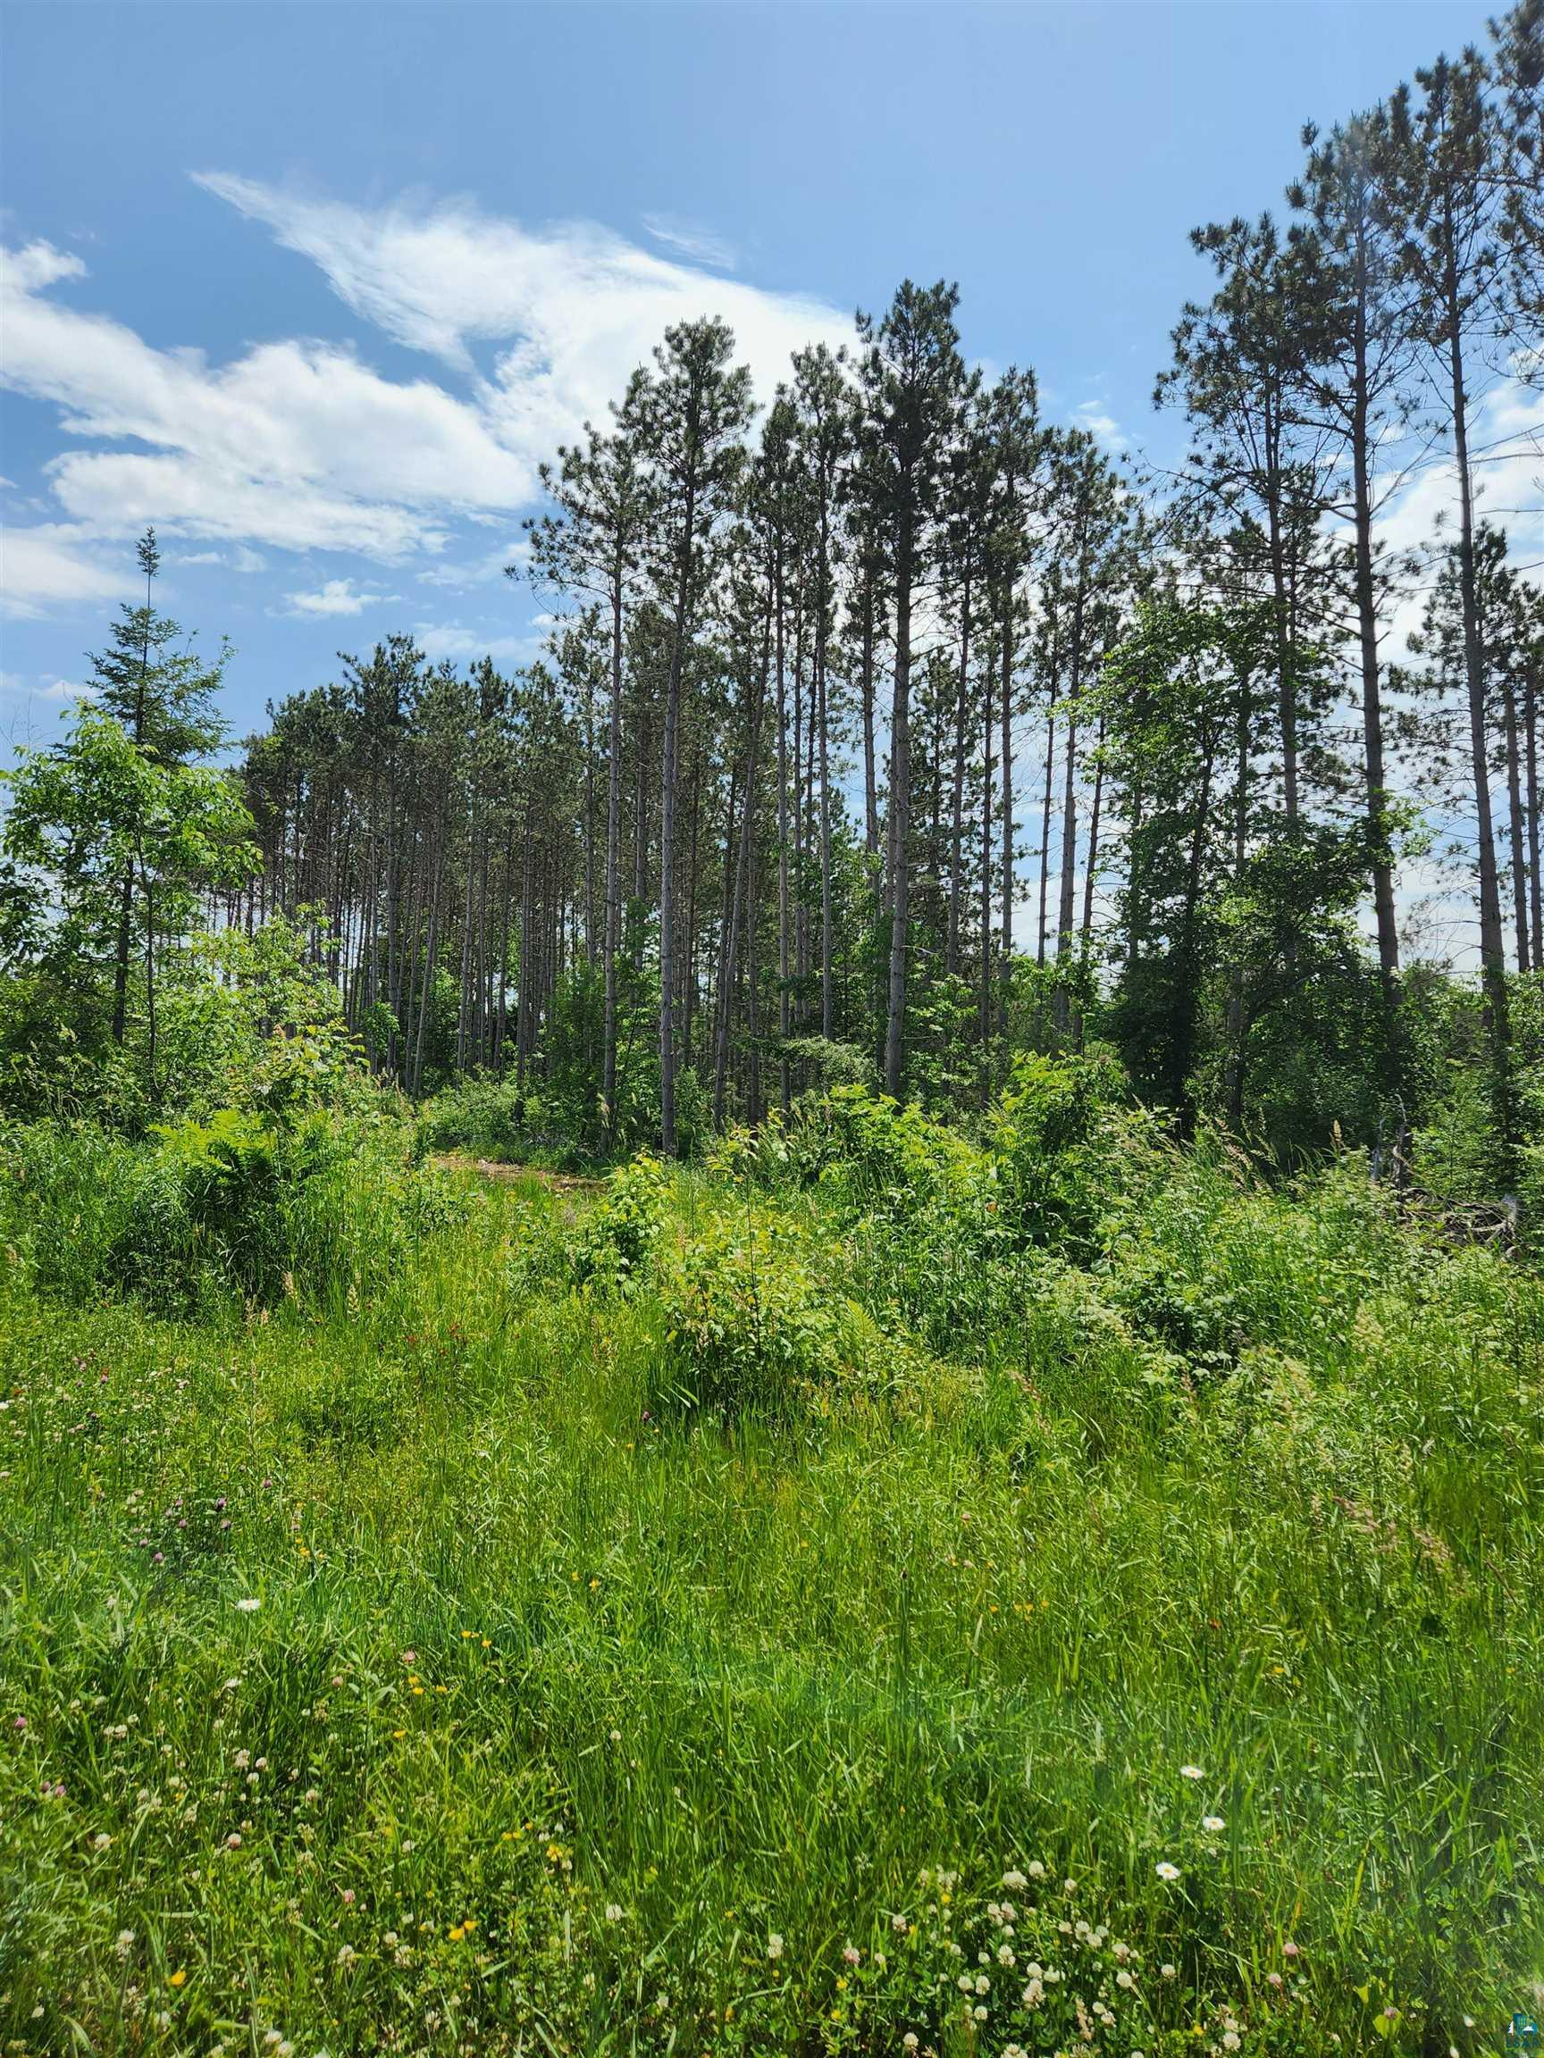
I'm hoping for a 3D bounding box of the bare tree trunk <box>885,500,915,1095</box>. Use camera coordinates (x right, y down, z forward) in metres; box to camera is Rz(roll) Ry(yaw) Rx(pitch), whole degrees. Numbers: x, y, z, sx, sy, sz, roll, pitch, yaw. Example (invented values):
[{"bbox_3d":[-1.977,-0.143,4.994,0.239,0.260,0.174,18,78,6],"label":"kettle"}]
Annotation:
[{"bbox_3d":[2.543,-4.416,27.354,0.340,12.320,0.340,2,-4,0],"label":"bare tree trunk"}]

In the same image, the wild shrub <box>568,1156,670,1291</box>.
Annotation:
[{"bbox_3d":[-1.125,1.480,10.124,0.780,1.110,0.750,0,-4,0],"label":"wild shrub"}]

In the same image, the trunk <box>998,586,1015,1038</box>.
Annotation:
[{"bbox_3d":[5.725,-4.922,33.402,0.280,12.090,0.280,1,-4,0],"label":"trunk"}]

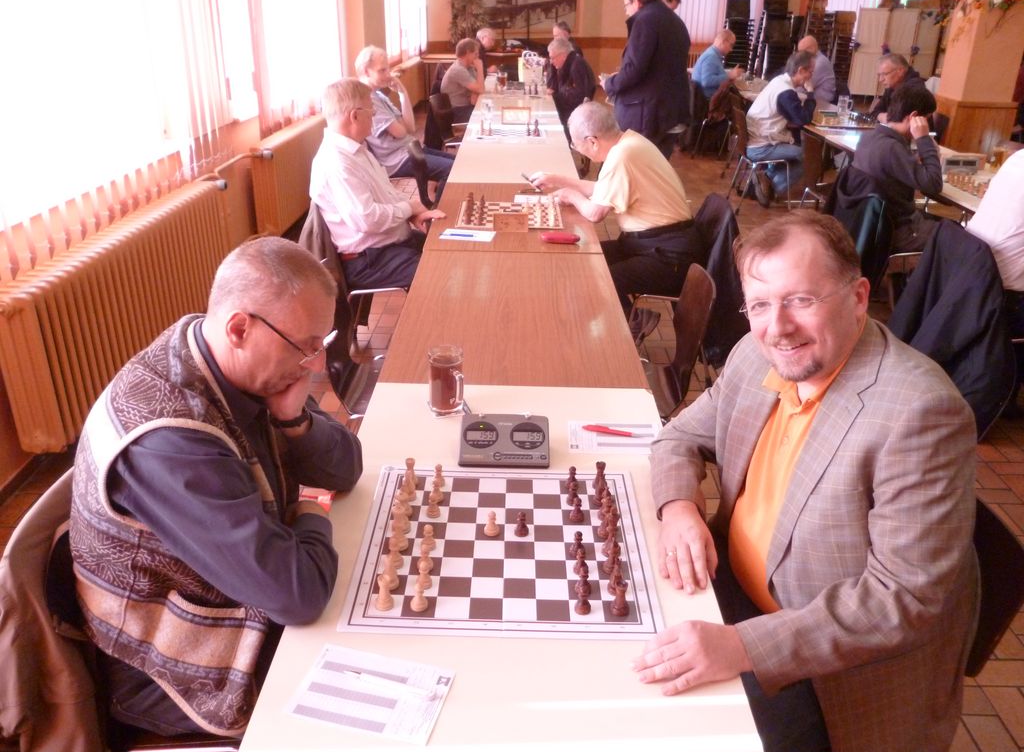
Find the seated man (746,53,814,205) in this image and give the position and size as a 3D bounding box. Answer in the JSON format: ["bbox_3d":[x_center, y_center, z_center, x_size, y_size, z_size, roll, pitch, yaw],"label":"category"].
[{"bbox_3d":[2.257,-2.089,7.072,0.700,1.290,0.520,2,25,0],"label":"seated man"}]

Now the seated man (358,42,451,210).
[{"bbox_3d":[-0.681,-1.615,5.848,0.820,1.320,0.540,4,25,6],"label":"seated man"}]

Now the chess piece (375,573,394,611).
[{"bbox_3d":[-0.211,0.357,1.369,0.031,0.054,0.031,2,25,0],"label":"chess piece"}]

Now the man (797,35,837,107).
[{"bbox_3d":[3.088,-2.867,8.774,0.660,1.310,0.520,2,25,0],"label":"man"}]

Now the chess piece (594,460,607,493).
[{"bbox_3d":[0.186,0.204,1.715,0.030,0.058,0.030,1,25,0],"label":"chess piece"}]

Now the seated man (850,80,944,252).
[{"bbox_3d":[2.148,-0.939,4.586,0.760,1.280,0.520,-1,25,-5],"label":"seated man"}]

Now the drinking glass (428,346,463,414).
[{"bbox_3d":[-0.153,0.013,1.987,0.085,0.160,0.110,-15,30,-32],"label":"drinking glass"}]

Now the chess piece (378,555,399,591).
[{"bbox_3d":[-0.209,0.331,1.414,0.033,0.065,0.032,1,25,0],"label":"chess piece"}]

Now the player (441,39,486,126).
[{"bbox_3d":[-0.476,-2.763,8.426,0.660,1.240,0.500,2,25,0],"label":"player"}]

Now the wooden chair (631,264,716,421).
[{"bbox_3d":[0.410,0.055,2.878,0.520,0.840,0.460,1,25,0],"label":"wooden chair"}]

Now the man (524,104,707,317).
[{"bbox_3d":[0.493,-0.634,3.891,0.860,1.240,0.520,1,25,0],"label":"man"}]

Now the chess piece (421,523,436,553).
[{"bbox_3d":[-0.153,0.295,1.517,0.028,0.045,0.028,2,25,0],"label":"chess piece"}]

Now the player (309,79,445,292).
[{"bbox_3d":[-0.592,-0.693,3.875,0.660,1.310,0.540,0,25,-3],"label":"player"}]

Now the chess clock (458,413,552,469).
[{"bbox_3d":[-0.015,0.145,1.827,0.195,0.061,0.122,2,25,0],"label":"chess clock"}]

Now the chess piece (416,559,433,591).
[{"bbox_3d":[-0.150,0.340,1.421,0.028,0.044,0.028,2,25,0],"label":"chess piece"}]

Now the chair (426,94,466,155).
[{"bbox_3d":[-0.554,-2.065,7.405,0.540,0.830,0.470,2,25,0],"label":"chair"}]

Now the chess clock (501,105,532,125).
[{"bbox_3d":[0.036,-2.015,6.412,0.212,0.123,0.060,2,25,0],"label":"chess clock"}]

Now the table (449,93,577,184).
[{"bbox_3d":[0.021,-1.536,6.398,0.710,0.745,4.050,2,25,0],"label":"table"}]

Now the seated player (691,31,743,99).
[{"bbox_3d":[2.357,-3.243,9.502,0.750,1.330,0.520,1,25,0],"label":"seated player"}]

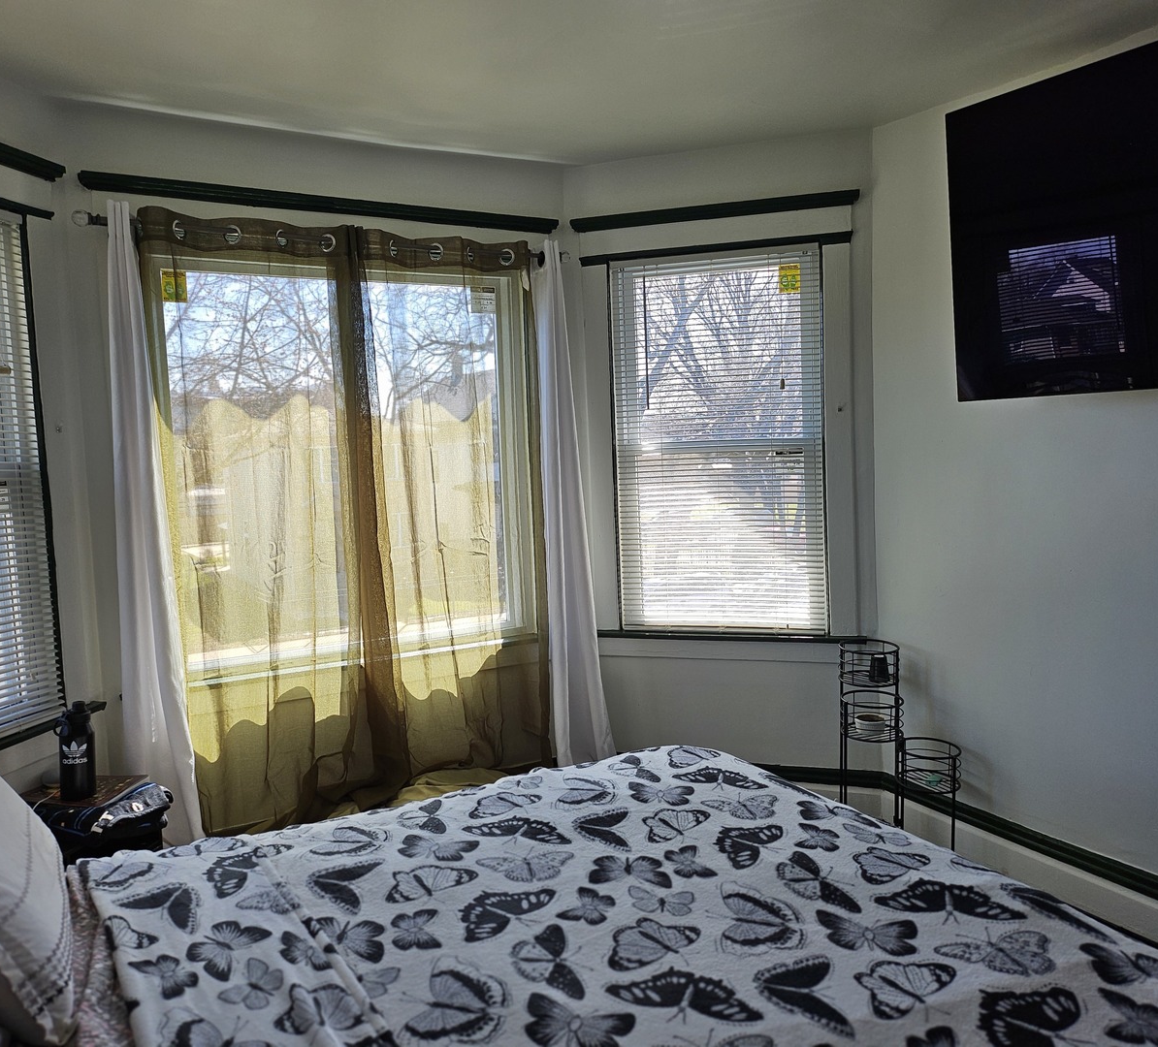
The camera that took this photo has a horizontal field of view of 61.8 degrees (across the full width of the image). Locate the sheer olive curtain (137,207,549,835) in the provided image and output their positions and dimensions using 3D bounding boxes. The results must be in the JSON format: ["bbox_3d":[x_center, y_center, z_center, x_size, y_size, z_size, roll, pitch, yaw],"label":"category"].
[{"bbox_3d":[-0.676,0.074,3.194,1.280,2.085,0.180,-5,5,-31],"label":"sheer olive curtain"}]

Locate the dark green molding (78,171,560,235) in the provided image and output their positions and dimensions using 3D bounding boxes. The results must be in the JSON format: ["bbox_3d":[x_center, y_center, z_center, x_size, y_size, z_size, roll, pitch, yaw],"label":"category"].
[{"bbox_3d":[-0.760,-1.042,3.194,1.591,0.044,0.047,-5,6,-31],"label":"dark green molding"}]

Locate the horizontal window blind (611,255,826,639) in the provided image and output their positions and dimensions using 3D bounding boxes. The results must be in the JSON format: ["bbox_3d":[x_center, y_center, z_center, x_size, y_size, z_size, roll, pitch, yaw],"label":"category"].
[{"bbox_3d":[0.509,-0.280,3.579,0.764,1.376,0.040,-1,5,18],"label":"horizontal window blind"}]

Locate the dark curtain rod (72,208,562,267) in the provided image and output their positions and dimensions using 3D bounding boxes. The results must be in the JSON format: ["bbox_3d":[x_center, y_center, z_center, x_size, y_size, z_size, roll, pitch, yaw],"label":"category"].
[{"bbox_3d":[-0.733,-0.911,3.143,1.624,0.056,0.060,-5,5,-31],"label":"dark curtain rod"}]

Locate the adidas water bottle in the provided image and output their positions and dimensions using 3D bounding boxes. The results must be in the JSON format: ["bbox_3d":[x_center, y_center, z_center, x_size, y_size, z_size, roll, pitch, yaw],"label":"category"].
[{"bbox_3d":[-1.351,0.606,2.590,0.094,0.257,0.087,-4,5,-18],"label":"adidas water bottle"}]

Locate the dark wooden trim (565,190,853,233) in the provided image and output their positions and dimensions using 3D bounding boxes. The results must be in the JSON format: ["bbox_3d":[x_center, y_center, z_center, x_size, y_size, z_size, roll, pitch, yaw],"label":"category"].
[{"bbox_3d":[0.468,-1.102,3.463,1.034,0.051,0.055,-1,5,18],"label":"dark wooden trim"}]

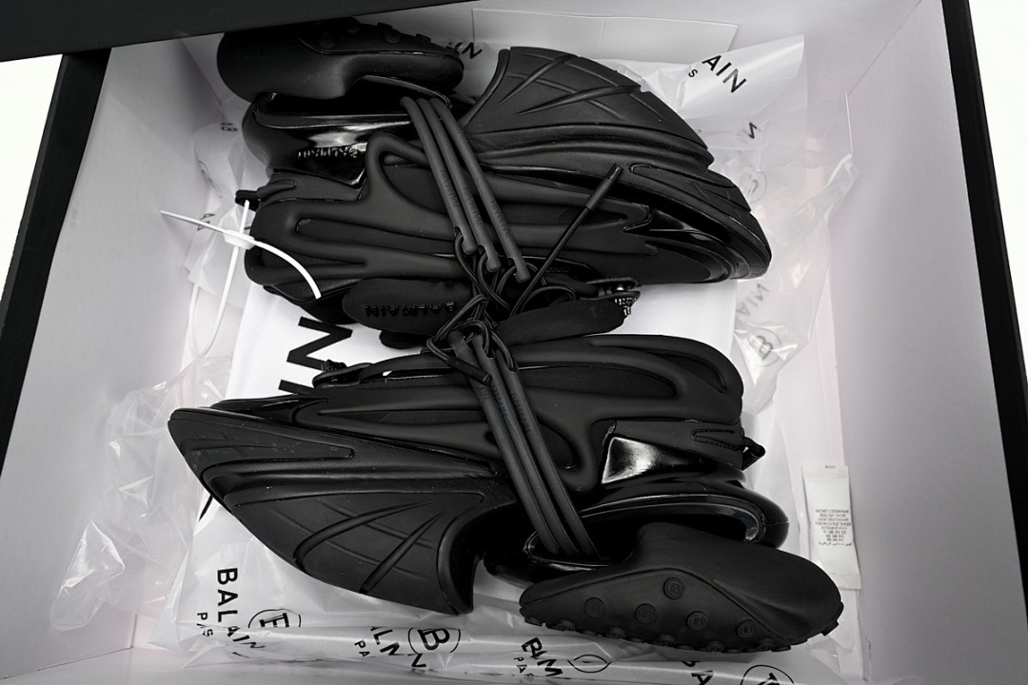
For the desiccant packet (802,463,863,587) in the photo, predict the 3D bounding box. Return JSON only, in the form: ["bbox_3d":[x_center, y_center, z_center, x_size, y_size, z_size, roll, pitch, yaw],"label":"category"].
[{"bbox_3d":[0.177,0.102,0.414,0.026,0.006,0.067,1,73,-1],"label":"desiccant packet"}]

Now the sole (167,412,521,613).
[{"bbox_3d":[-0.086,0.079,0.360,0.180,0.108,0.070,11,73,2],"label":"sole"}]

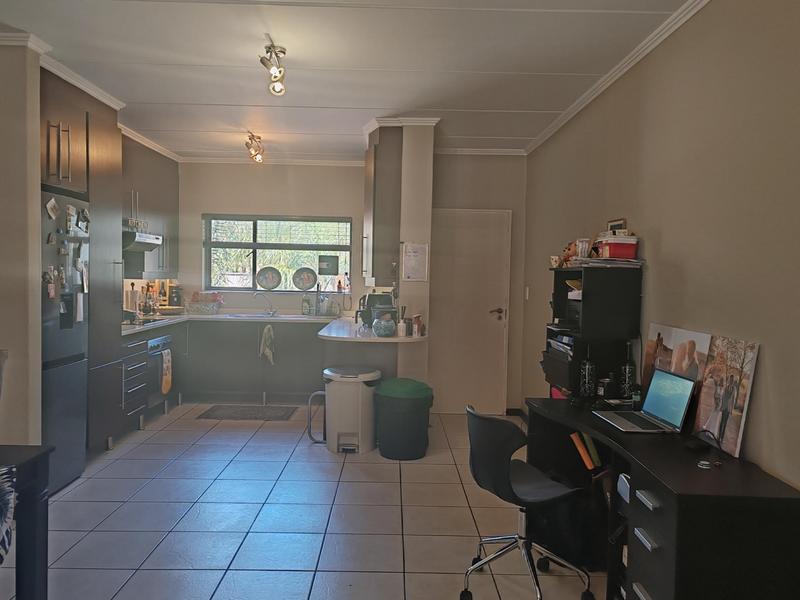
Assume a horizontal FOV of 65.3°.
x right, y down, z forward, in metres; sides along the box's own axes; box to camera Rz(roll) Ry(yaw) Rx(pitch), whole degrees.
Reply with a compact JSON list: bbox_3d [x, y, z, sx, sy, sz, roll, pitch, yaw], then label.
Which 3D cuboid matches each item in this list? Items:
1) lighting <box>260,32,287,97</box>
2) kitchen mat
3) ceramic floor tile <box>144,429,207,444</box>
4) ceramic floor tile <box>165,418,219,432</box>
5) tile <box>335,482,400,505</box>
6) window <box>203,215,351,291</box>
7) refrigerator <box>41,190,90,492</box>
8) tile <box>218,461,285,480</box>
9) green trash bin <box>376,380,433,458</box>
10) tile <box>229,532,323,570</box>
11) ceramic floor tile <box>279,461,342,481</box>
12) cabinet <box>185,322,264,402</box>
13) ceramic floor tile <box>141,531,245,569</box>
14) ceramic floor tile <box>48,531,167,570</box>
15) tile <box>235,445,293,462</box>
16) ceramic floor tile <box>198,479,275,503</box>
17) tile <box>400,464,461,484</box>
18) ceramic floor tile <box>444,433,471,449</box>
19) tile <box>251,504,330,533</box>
[{"bbox_3d":[-0.664,-1.238,3.305,0.115,0.210,0.420,1,3,0],"label":"lighting"},{"bbox_3d":[-1.442,1.073,5.968,0.850,0.010,0.565,1,3,-1],"label":"kitchen mat"},{"bbox_3d":[-1.851,1.141,5.178,0.408,0.010,0.408,1,3,0],"label":"ceramic floor tile"},{"bbox_3d":[-1.821,1.099,5.474,0.400,0.010,0.400,1,3,-1],"label":"ceramic floor tile"},{"bbox_3d":[-0.196,1.232,3.956,0.408,0.010,0.408,1,3,0],"label":"tile"},{"bbox_3d":[-1.407,-0.535,7.194,1.697,0.856,0.100,1,3,0],"label":"window"},{"bbox_3d":[-2.445,0.269,3.945,0.650,1.845,0.610,1,3,-1],"label":"refrigerator"},{"bbox_3d":[-1.022,1.196,4.361,0.408,0.010,0.408,1,3,0],"label":"tile"},{"bbox_3d":[0.029,0.874,4.728,0.440,0.580,0.440,1,3,-1],"label":"green trash bin"},{"bbox_3d":[-0.602,1.265,3.130,0.408,0.010,0.408,1,3,0],"label":"tile"},{"bbox_3d":[-0.628,1.236,4.490,0.417,0.010,0.417,1,3,0],"label":"ceramic floor tile"},{"bbox_3d":[-1.752,0.622,6.512,0.810,0.840,0.580,1,3,-1],"label":"cabinet"},{"bbox_3d":[-1.027,1.276,3.174,0.412,0.010,0.412,1,3,-1],"label":"ceramic floor tile"},{"bbox_3d":[-1.437,1.254,3.136,0.410,0.010,0.410,1,3,-1],"label":"ceramic floor tile"},{"bbox_3d":[-1.036,1.181,4.798,0.410,0.010,0.410,1,3,-1],"label":"tile"},{"bbox_3d":[-1.034,1.236,4.009,0.412,0.010,0.412,1,3,-1],"label":"ceramic floor tile"},{"bbox_3d":[0.214,1.219,4.370,0.408,0.010,0.408,1,3,0],"label":"tile"},{"bbox_3d":[0.620,1.190,5.228,0.410,0.010,0.410,1,3,-1],"label":"ceramic floor tile"},{"bbox_3d":[-0.613,1.264,3.596,0.412,0.010,0.412,1,3,-1],"label":"tile"}]

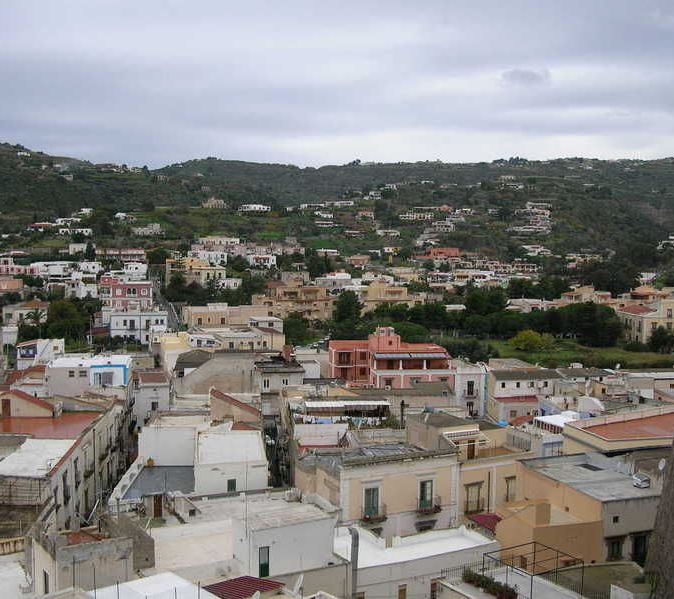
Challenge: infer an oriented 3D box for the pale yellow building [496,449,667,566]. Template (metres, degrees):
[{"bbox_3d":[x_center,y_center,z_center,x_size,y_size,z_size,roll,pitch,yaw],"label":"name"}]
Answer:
[{"bbox_3d":[19.680,18.330,73.460,14.200,5.500,13.000,-1,5,-21],"label":"pale yellow building"}]

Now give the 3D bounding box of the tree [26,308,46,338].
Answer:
[{"bbox_3d":[-71.810,5.970,198.080,4.800,7.400,4.800,1,5,0],"label":"tree"}]

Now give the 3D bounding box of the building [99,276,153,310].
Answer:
[{"bbox_3d":[-59.210,-0.760,236.530,14.000,11.000,11.500,0,5,-8],"label":"building"}]

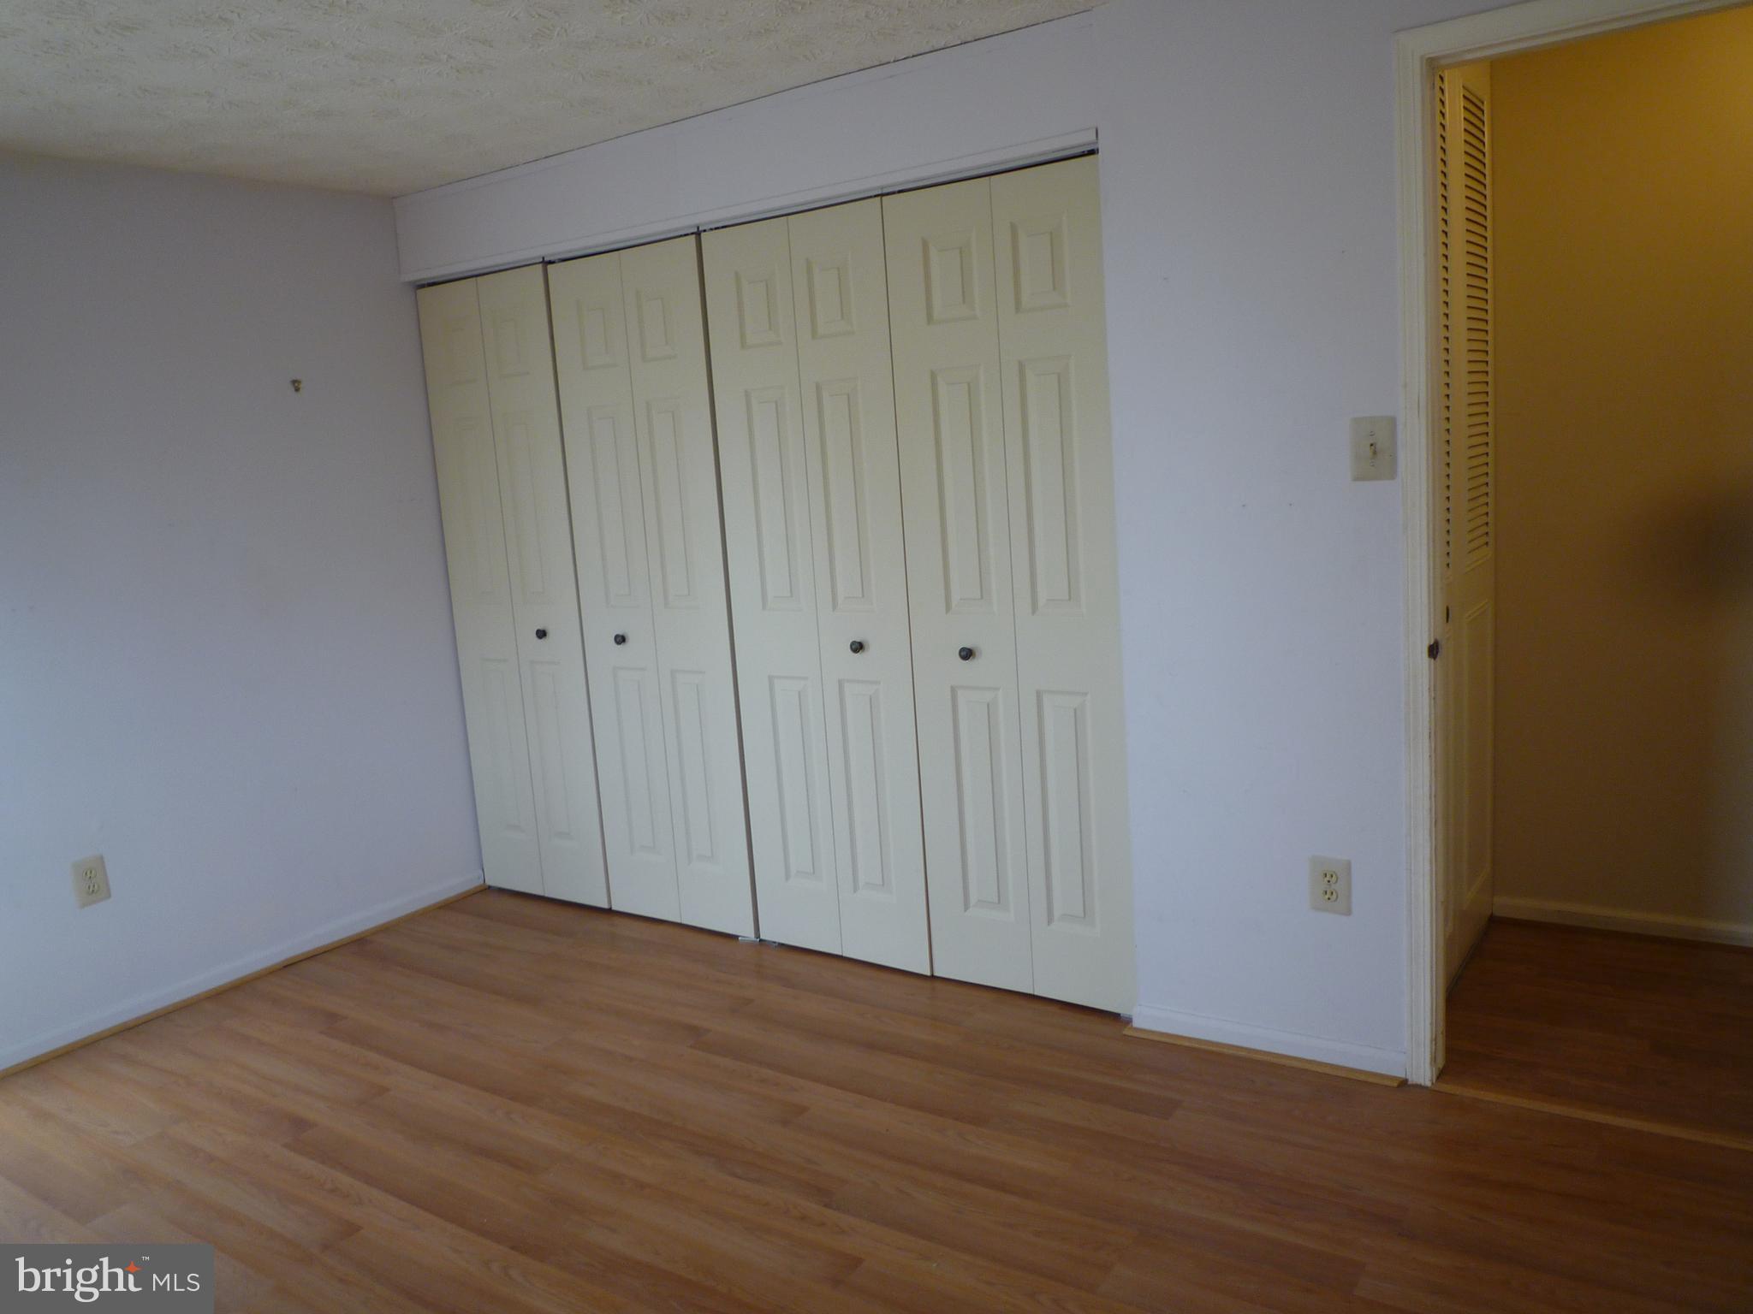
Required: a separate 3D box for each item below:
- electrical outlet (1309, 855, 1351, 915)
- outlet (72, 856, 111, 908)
[{"bbox_3d":[0.973,0.493,2.716,0.083,0.122,0.010,2,10,33],"label":"electrical outlet"},{"bbox_3d":[-2.022,0.580,3.266,0.010,0.122,0.078,2,10,33],"label":"outlet"}]

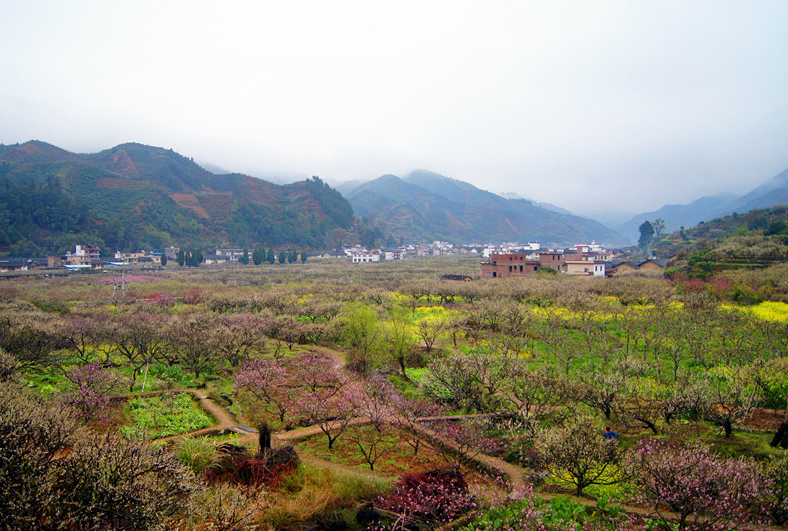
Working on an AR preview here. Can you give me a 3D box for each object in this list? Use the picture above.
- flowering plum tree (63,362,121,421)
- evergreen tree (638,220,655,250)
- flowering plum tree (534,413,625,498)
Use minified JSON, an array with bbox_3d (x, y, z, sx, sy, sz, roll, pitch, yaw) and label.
[{"bbox_3d":[-18.142,7.637,43.866,3.480,3.320,3.480,0,2,0],"label":"flowering plum tree"},{"bbox_3d":[127.577,-14.652,370.000,7.800,15.500,7.800,0,2,0],"label":"evergreen tree"},{"bbox_3d":[7.792,8.078,30.873,3.890,3.270,3.890,0,2,0],"label":"flowering plum tree"}]

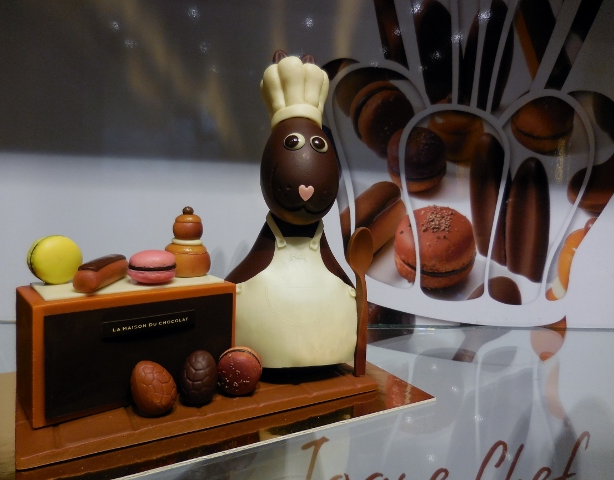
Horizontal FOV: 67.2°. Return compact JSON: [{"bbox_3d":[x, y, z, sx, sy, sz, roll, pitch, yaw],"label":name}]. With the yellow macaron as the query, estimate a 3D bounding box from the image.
[{"bbox_3d":[-0.219,0.017,0.404,0.026,0.043,0.043,2,4,40],"label":"yellow macaron"}]

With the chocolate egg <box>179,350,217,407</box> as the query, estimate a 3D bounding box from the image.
[{"bbox_3d":[-0.092,0.117,0.392,0.031,0.046,0.031,-1,-4,-30],"label":"chocolate egg"}]

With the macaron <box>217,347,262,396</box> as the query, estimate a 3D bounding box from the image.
[{"bbox_3d":[-0.060,0.118,0.416,0.041,0.041,0.025,2,0,5],"label":"macaron"}]

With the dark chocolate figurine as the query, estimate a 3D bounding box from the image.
[{"bbox_3d":[-0.011,-0.030,0.481,0.129,0.330,0.114,0,5,-7],"label":"dark chocolate figurine"}]

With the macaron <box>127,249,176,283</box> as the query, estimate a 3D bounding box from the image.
[{"bbox_3d":[-0.142,0.025,0.425,0.042,0.029,0.042,1,5,-10],"label":"macaron"}]

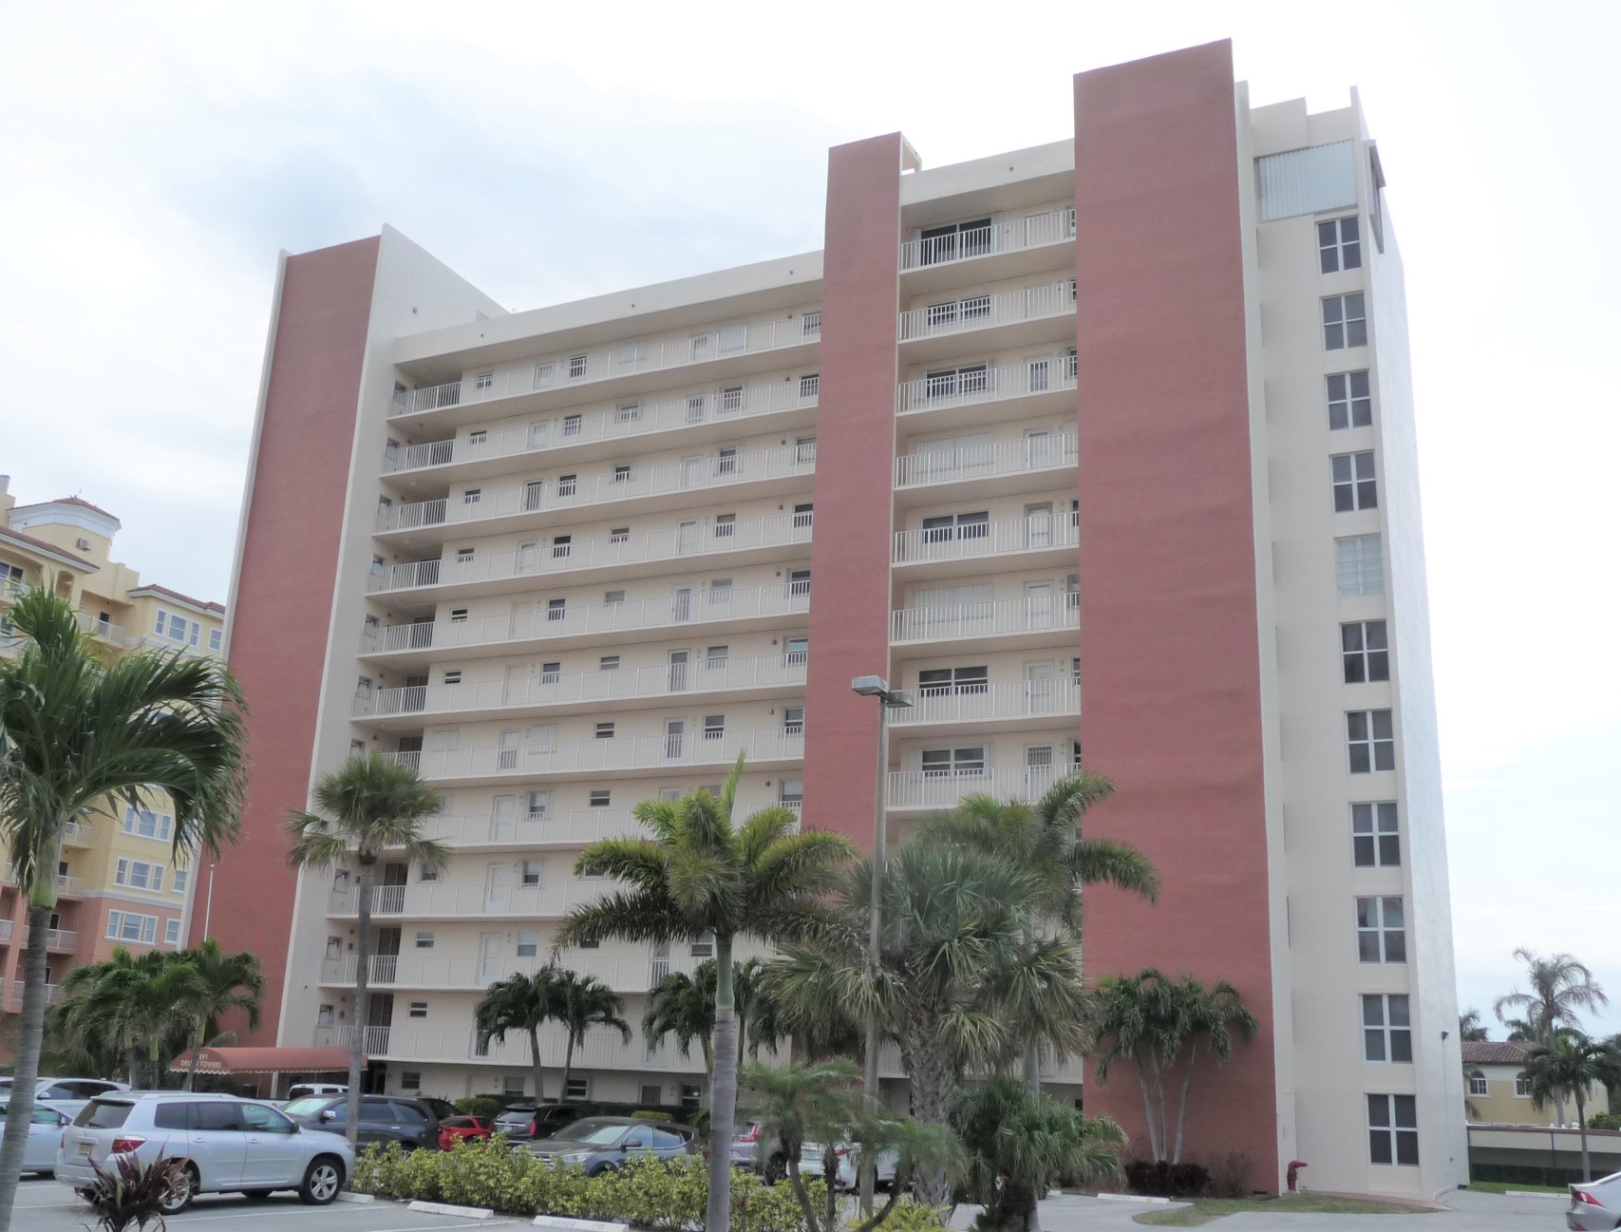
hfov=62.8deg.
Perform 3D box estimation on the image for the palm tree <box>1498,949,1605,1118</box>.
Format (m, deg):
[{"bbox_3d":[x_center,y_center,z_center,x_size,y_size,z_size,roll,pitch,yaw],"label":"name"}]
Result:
[{"bbox_3d":[44.006,26.042,78.629,6.380,12.234,6.380,-6,-18,25],"label":"palm tree"}]

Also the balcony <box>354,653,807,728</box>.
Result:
[{"bbox_3d":[-8.959,3.008,50.662,20.026,1.130,1.650,-5,-18,22],"label":"balcony"}]

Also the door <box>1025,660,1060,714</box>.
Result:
[{"bbox_3d":[7.427,2.427,42.624,1.050,2.000,0.100,-6,-18,25],"label":"door"}]

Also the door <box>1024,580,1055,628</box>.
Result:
[{"bbox_3d":[7.460,-0.156,43.282,1.000,2.000,0.100,-6,-18,25],"label":"door"}]

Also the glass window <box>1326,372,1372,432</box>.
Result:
[{"bbox_3d":[16.884,-6.746,41.574,1.280,1.780,0.120,-4,-15,23],"label":"glass window"}]

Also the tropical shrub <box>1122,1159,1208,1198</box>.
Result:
[{"bbox_3d":[9.614,15.264,36.000,2.150,0.970,1.300,-4,-15,23],"label":"tropical shrub"}]

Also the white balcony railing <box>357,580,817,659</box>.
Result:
[{"bbox_3d":[-8.926,0.417,52.729,21.300,1.300,1.600,-6,-18,25],"label":"white balcony railing"}]

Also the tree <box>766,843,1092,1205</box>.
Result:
[{"bbox_3d":[1.950,6.850,22.000,5.000,6.100,5.000,-3,-17,17],"label":"tree"}]

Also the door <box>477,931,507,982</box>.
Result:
[{"bbox_3d":[-12.693,13.876,53.320,1.133,2.163,0.124,-4,-17,22],"label":"door"}]

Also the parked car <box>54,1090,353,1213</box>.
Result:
[{"bbox_3d":[-9.850,8.860,22.250,1.880,1.730,4.600,-8,-19,32],"label":"parked car"}]

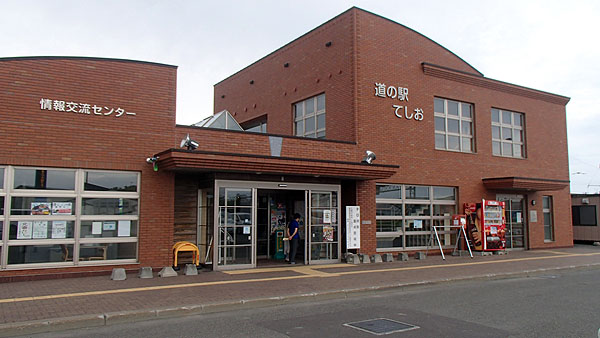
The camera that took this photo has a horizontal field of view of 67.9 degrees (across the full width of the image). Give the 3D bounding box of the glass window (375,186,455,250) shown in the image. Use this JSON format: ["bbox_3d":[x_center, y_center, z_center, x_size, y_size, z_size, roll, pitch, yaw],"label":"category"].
[{"bbox_3d":[4.472,1.824,16.793,4.207,2.376,0.129,4,-6,-30],"label":"glass window"}]

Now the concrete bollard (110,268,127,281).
[{"bbox_3d":[-4.240,2.462,10.431,0.277,0.247,0.337,4,-6,-30],"label":"concrete bollard"}]

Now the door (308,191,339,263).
[{"bbox_3d":[0.723,1.733,13.314,1.060,2.150,0.080,3,-6,-31],"label":"door"}]

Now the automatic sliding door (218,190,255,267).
[{"bbox_3d":[-1.807,1.666,12.533,1.158,2.247,0.099,4,-6,-30],"label":"automatic sliding door"}]

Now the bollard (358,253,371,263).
[{"bbox_3d":[1.977,2.738,13.658,0.280,0.270,0.280,3,-6,-31],"label":"bollard"}]

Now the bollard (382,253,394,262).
[{"bbox_3d":[2.910,2.918,14.696,0.277,0.247,0.327,4,-6,-30],"label":"bollard"}]

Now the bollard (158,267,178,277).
[{"bbox_3d":[-3.232,2.535,11.018,0.386,0.233,0.277,4,-6,-30],"label":"bollard"}]

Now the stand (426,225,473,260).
[{"bbox_3d":[5.431,2.643,16.168,1.485,1.109,0.911,3,-6,-25],"label":"stand"}]

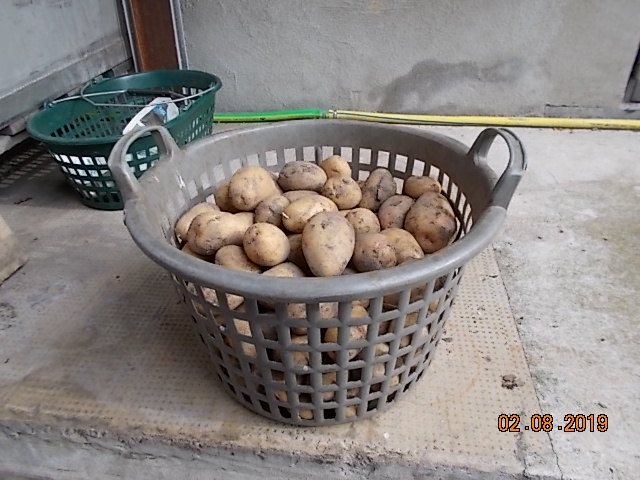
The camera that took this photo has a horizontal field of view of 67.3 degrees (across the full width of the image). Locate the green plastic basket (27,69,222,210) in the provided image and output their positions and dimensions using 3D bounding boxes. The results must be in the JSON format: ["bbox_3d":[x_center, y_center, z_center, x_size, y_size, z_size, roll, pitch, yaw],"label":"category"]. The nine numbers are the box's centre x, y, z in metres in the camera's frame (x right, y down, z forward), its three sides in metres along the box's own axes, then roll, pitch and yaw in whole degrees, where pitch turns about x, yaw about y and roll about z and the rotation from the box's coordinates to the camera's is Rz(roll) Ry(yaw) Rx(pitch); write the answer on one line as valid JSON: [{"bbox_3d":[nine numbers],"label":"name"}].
[{"bbox_3d":[-0.435,-0.262,1.181,0.385,0.186,0.549,3,33,9],"label":"green plastic basket"}]

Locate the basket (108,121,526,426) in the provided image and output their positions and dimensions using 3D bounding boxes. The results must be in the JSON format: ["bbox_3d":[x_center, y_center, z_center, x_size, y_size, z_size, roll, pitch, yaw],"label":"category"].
[{"bbox_3d":[-0.002,0.012,0.620,0.466,0.304,0.424,2,33,6],"label":"basket"}]

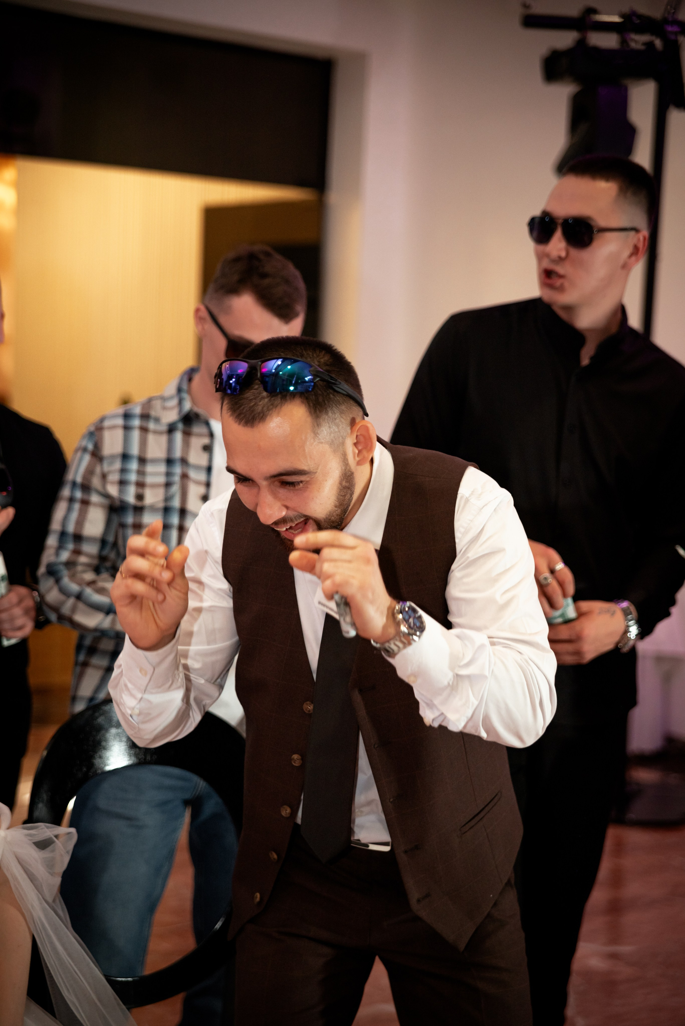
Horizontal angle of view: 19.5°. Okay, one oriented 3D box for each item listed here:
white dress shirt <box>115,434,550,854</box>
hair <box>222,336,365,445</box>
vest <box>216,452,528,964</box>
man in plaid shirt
[{"bbox_3d":[-0.011,0.159,2.350,0.530,0.520,0.430,5,18,16],"label":"white dress shirt"},{"bbox_3d":[-0.054,-0.126,2.280,0.165,0.155,0.195,7,36,32],"label":"hair"},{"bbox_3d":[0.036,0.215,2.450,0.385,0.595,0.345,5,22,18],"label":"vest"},{"bbox_3d":[-0.273,0.416,3.474,0.530,1.750,0.410,-2,9,-33],"label":"man in plaid shirt"}]

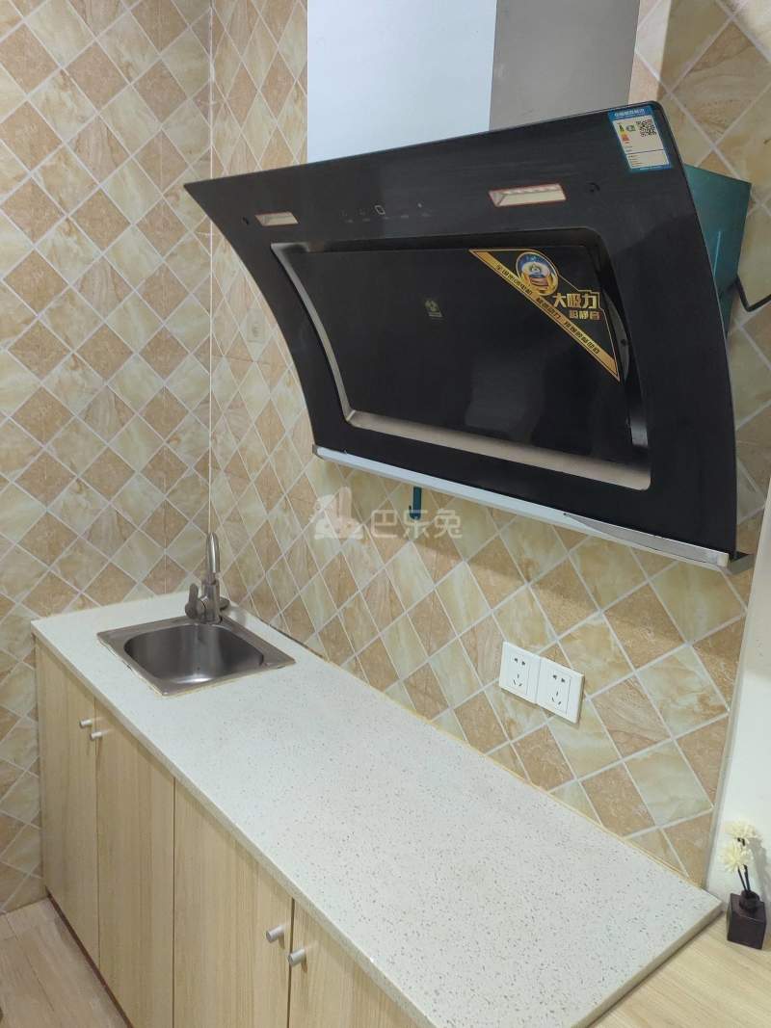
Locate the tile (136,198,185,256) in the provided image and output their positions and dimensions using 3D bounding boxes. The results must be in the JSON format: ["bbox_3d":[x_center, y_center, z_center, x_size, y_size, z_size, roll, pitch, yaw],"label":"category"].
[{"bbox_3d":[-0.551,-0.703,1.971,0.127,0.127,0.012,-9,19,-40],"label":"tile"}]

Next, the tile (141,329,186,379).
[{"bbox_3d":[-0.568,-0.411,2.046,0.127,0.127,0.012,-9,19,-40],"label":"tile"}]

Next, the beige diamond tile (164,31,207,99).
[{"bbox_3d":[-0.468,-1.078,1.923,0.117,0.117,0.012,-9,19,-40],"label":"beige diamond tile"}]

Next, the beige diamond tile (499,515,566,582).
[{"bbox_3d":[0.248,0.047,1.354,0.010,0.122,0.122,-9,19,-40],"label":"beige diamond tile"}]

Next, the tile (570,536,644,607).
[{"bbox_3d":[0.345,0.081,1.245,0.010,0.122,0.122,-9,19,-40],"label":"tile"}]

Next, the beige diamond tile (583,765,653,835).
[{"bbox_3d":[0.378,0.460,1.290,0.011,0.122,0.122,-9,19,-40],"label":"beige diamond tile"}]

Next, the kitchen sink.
[{"bbox_3d":[-0.459,0.396,1.920,0.312,0.170,0.385,-8,18,-39],"label":"kitchen sink"}]

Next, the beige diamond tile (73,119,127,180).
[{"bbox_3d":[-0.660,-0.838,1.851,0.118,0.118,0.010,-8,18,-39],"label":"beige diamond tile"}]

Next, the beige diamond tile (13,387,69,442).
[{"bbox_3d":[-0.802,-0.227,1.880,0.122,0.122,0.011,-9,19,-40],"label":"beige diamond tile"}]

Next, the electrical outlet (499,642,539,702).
[{"bbox_3d":[0.236,0.276,1.396,0.010,0.086,0.086,-8,18,-39],"label":"electrical outlet"}]

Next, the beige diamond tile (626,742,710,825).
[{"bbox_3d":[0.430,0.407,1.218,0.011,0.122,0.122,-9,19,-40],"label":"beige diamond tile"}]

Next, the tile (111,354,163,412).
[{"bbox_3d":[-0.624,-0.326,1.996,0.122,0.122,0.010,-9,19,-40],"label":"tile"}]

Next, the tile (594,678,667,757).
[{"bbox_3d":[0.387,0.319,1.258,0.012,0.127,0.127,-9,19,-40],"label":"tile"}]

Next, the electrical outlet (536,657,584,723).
[{"bbox_3d":[0.290,0.292,1.334,0.010,0.086,0.086,-8,18,-39],"label":"electrical outlet"}]

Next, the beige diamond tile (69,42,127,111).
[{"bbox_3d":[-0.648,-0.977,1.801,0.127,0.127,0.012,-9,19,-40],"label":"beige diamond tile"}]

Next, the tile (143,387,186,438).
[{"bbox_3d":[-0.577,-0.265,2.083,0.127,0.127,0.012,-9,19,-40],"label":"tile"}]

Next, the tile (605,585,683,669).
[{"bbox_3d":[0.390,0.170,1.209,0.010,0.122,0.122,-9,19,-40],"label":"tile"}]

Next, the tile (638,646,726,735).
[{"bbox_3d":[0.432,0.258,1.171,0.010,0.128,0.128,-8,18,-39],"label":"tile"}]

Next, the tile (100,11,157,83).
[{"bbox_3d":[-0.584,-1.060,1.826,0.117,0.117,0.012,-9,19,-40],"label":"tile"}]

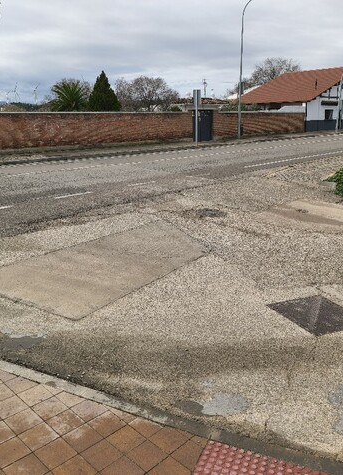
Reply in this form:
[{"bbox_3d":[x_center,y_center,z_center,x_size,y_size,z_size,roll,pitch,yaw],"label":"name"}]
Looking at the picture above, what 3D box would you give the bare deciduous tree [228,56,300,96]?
[{"bbox_3d":[12.272,-19.234,55.878,9.408,8.902,9.134,3,17,11],"label":"bare deciduous tree"}]

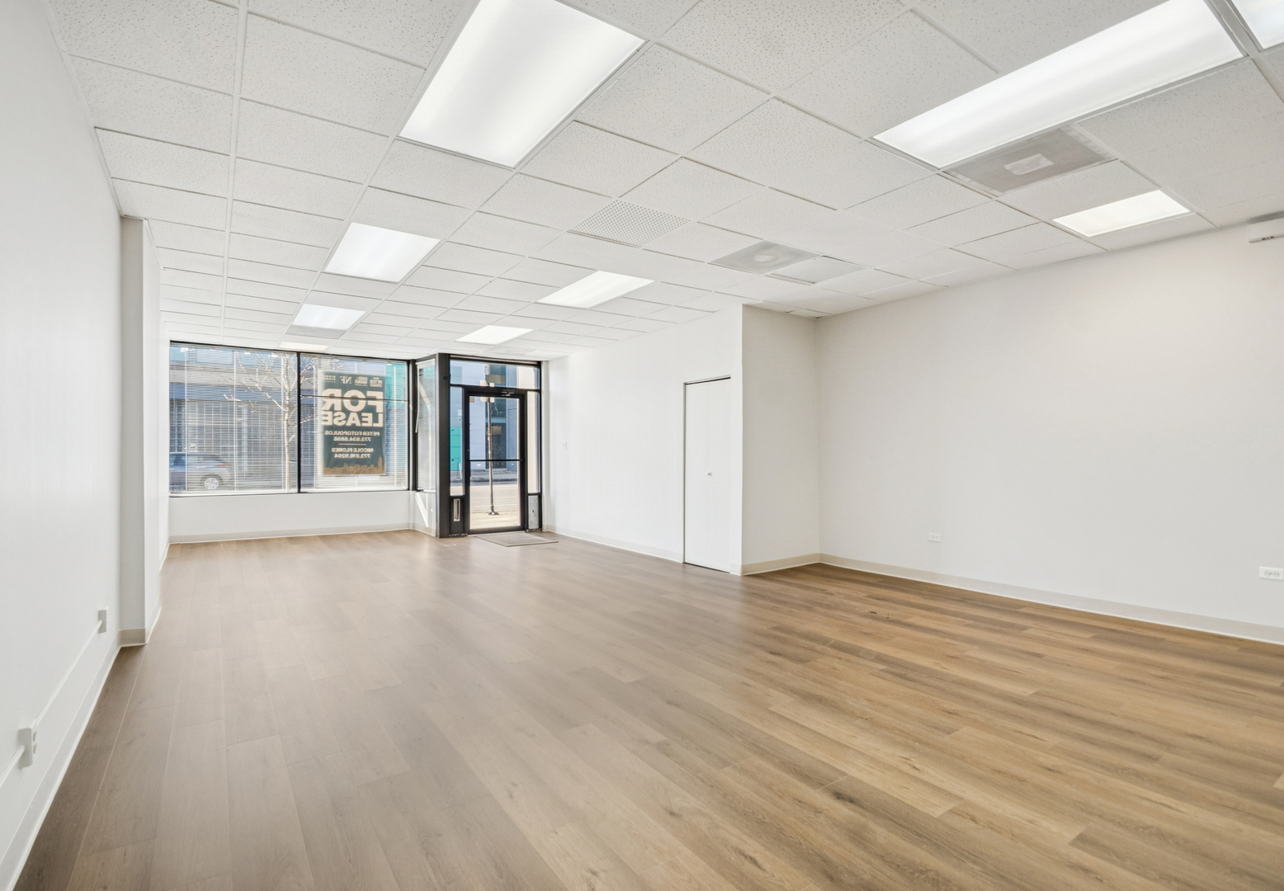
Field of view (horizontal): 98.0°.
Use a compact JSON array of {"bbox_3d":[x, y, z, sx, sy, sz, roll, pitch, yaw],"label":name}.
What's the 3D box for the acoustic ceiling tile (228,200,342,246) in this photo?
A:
[{"bbox_3d":[-2.386,-1.481,3.737,0.600,0.025,0.600,0,-1,-35],"label":"acoustic ceiling tile"}]

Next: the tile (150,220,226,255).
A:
[{"bbox_3d":[-3.193,-1.464,3.953,0.410,0.020,0.600,0,-1,-34],"label":"tile"}]

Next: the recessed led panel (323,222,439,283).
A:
[{"bbox_3d":[-2.043,-1.479,4.311,0.606,0.060,1.189,0,-2,-35],"label":"recessed led panel"}]

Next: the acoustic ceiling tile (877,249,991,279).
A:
[{"bbox_3d":[2.393,-1.493,4.617,0.606,0.022,0.595,0,-2,-35],"label":"acoustic ceiling tile"}]

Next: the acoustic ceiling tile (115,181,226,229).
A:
[{"bbox_3d":[-2.876,-1.482,3.431,0.510,0.025,0.600,0,-1,-35],"label":"acoustic ceiling tile"}]

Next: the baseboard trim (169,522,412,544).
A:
[{"bbox_3d":[-4.780,1.220,7.790,2.850,0.100,0.020,0,-1,-22],"label":"baseboard trim"}]

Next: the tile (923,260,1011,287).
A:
[{"bbox_3d":[2.795,-1.465,4.774,0.440,0.020,0.600,0,-1,-34],"label":"tile"}]

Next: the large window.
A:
[{"bbox_3d":[-5.170,-0.345,8.400,3.050,2.140,0.100,0,-1,-30],"label":"large window"}]

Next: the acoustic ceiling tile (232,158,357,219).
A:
[{"bbox_3d":[-2.021,-1.492,3.252,0.600,0.025,0.600,0,-1,-35],"label":"acoustic ceiling tile"}]

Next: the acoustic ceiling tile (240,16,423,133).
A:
[{"bbox_3d":[-1.296,-1.516,2.325,0.606,0.022,0.595,0,-2,-35],"label":"acoustic ceiling tile"}]

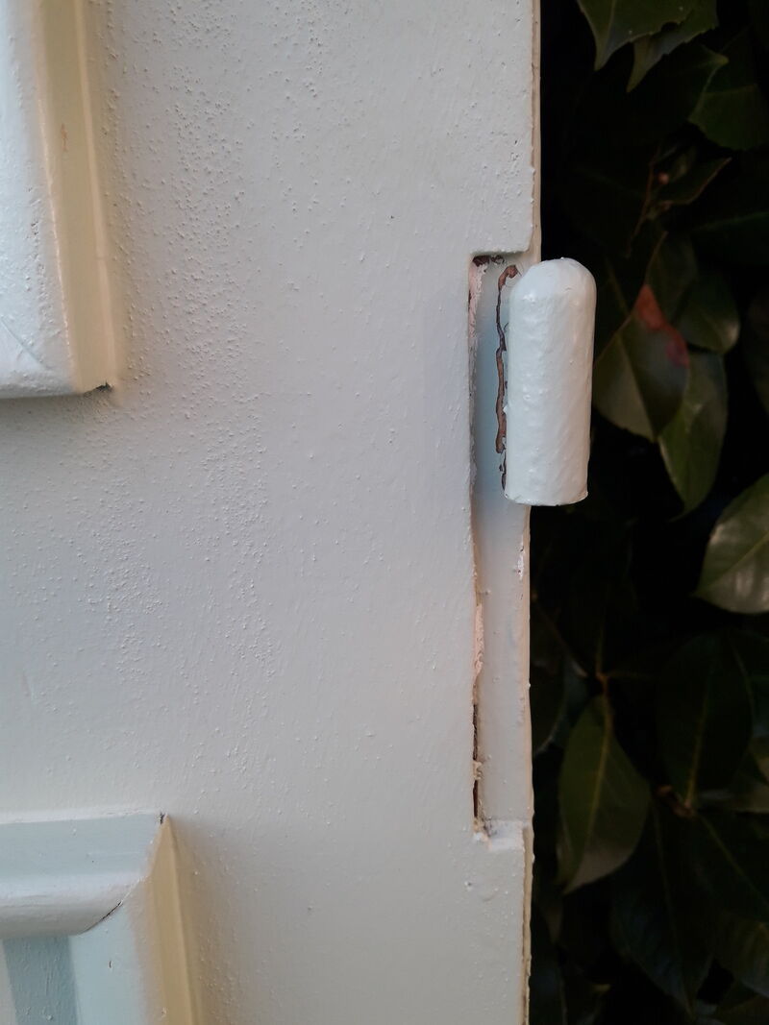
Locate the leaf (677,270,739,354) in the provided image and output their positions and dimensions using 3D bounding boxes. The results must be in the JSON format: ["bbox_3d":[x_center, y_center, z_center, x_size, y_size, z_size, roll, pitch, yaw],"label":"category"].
[{"bbox_3d":[0.140,-0.088,0.360,0.030,0.042,0.020,-17,-5,4],"label":"leaf"}]

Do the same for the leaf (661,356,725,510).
[{"bbox_3d":[0.134,-0.037,0.360,0.033,0.074,0.016,5,0,9],"label":"leaf"}]

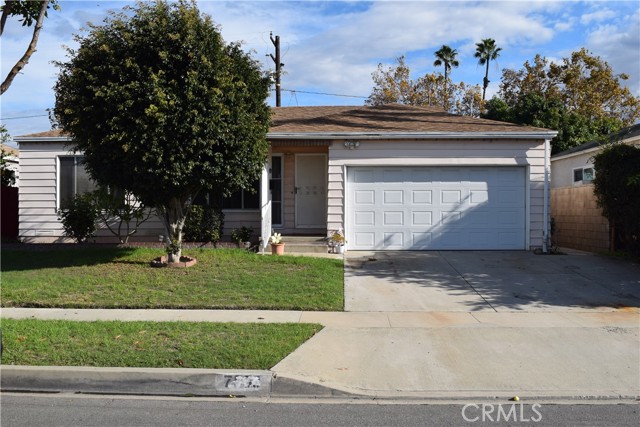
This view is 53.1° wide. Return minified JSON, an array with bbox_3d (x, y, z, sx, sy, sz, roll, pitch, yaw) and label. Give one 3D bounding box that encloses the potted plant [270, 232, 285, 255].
[{"bbox_3d":[-1.020,0.745,15.550,0.350,0.550,0.350,0,0,3],"label":"potted plant"}]

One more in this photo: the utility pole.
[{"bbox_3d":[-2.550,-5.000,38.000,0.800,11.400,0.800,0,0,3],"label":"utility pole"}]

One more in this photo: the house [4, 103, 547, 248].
[{"bbox_3d":[-1.150,-1.200,21.050,14.500,4.300,10.000,0,0,3],"label":"house"}]

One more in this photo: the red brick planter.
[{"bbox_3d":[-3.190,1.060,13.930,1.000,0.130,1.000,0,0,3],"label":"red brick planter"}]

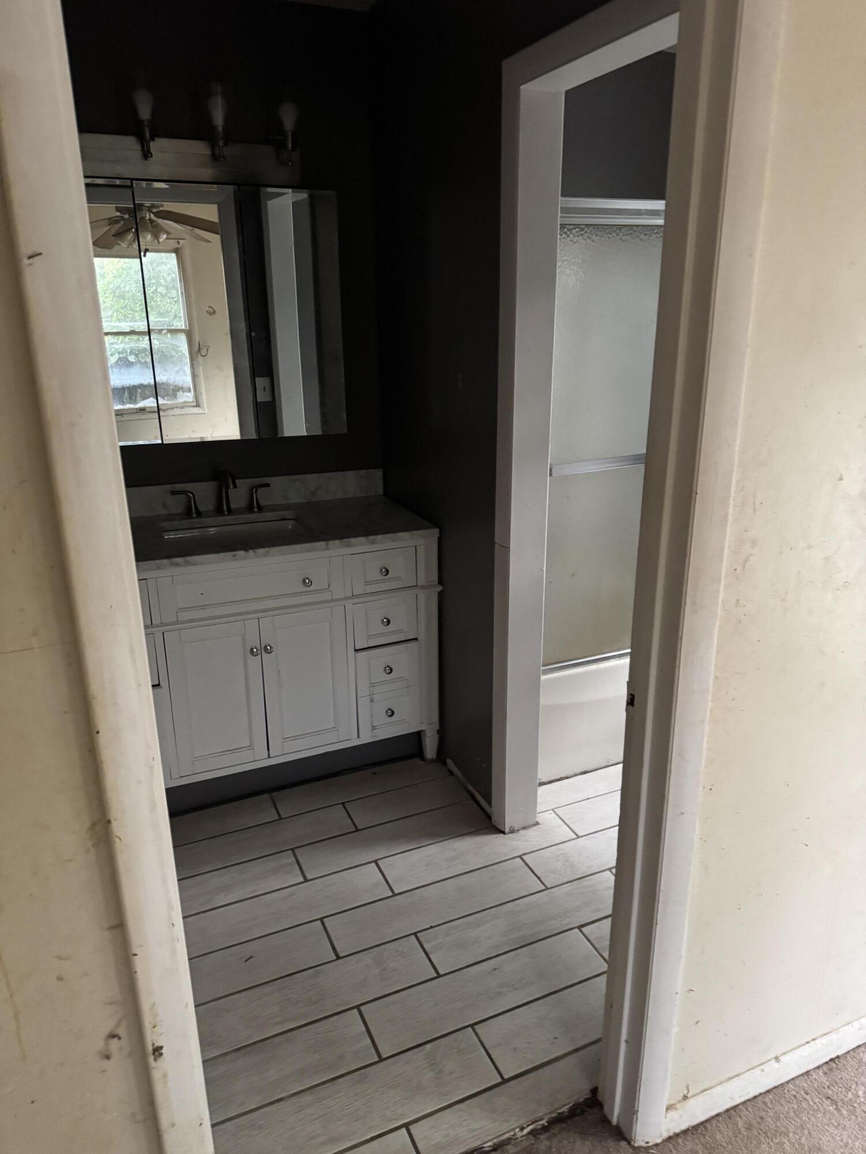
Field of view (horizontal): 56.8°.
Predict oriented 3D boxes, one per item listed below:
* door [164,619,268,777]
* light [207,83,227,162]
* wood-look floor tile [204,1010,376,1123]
[{"bbox_3d":[-0.672,0.378,2.509,0.285,0.494,0.020,-9,20,-22],"label":"door"},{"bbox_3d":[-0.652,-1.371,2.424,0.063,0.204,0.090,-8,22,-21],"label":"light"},{"bbox_3d":[-0.425,1.082,1.705,0.606,0.010,0.151,-9,20,-22],"label":"wood-look floor tile"}]

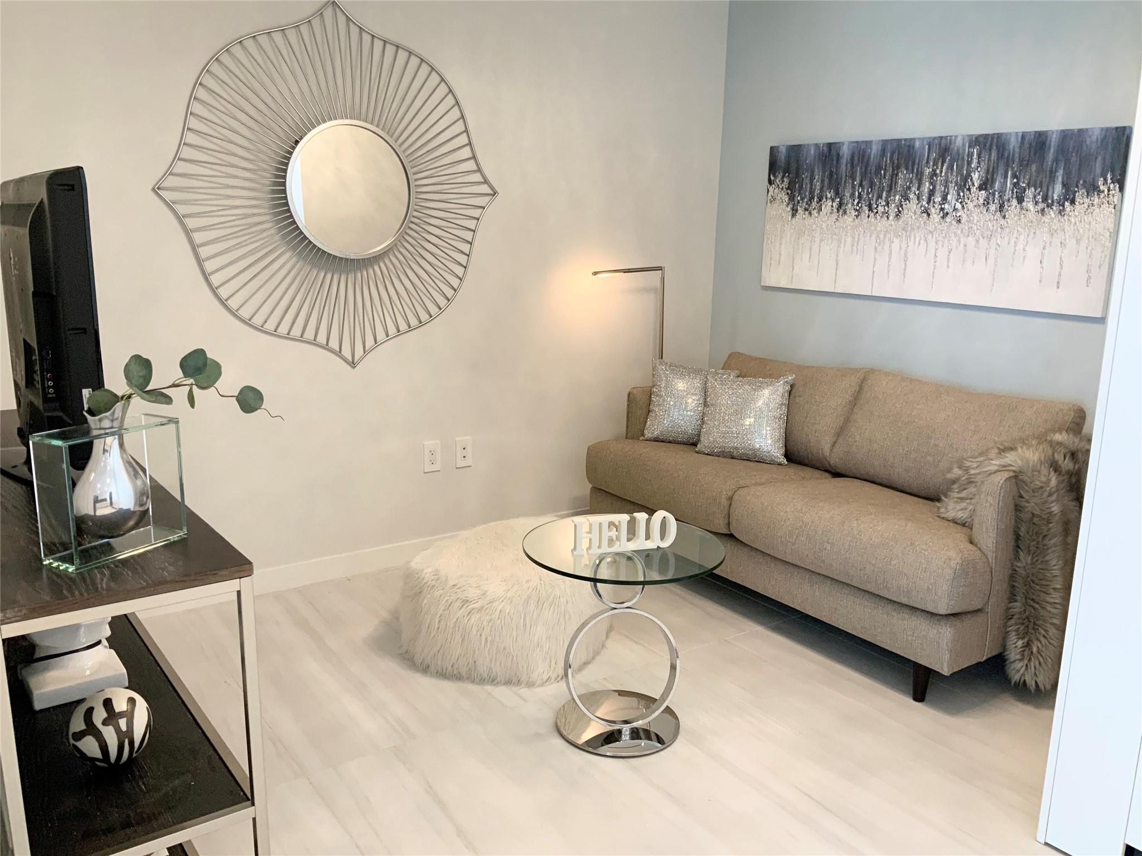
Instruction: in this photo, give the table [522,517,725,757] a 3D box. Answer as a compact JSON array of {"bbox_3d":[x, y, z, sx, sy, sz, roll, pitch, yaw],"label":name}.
[{"bbox_3d":[0.141,0.586,2.693,0.554,0.544,0.554,1,13,0],"label":"table"}]

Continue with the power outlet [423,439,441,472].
[{"bbox_3d":[-0.569,0.120,3.934,0.076,0.124,0.008,-8,16,-35],"label":"power outlet"}]

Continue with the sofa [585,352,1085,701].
[{"bbox_3d":[0.933,0.236,3.629,0.870,0.840,1.740,-8,16,-35],"label":"sofa"}]

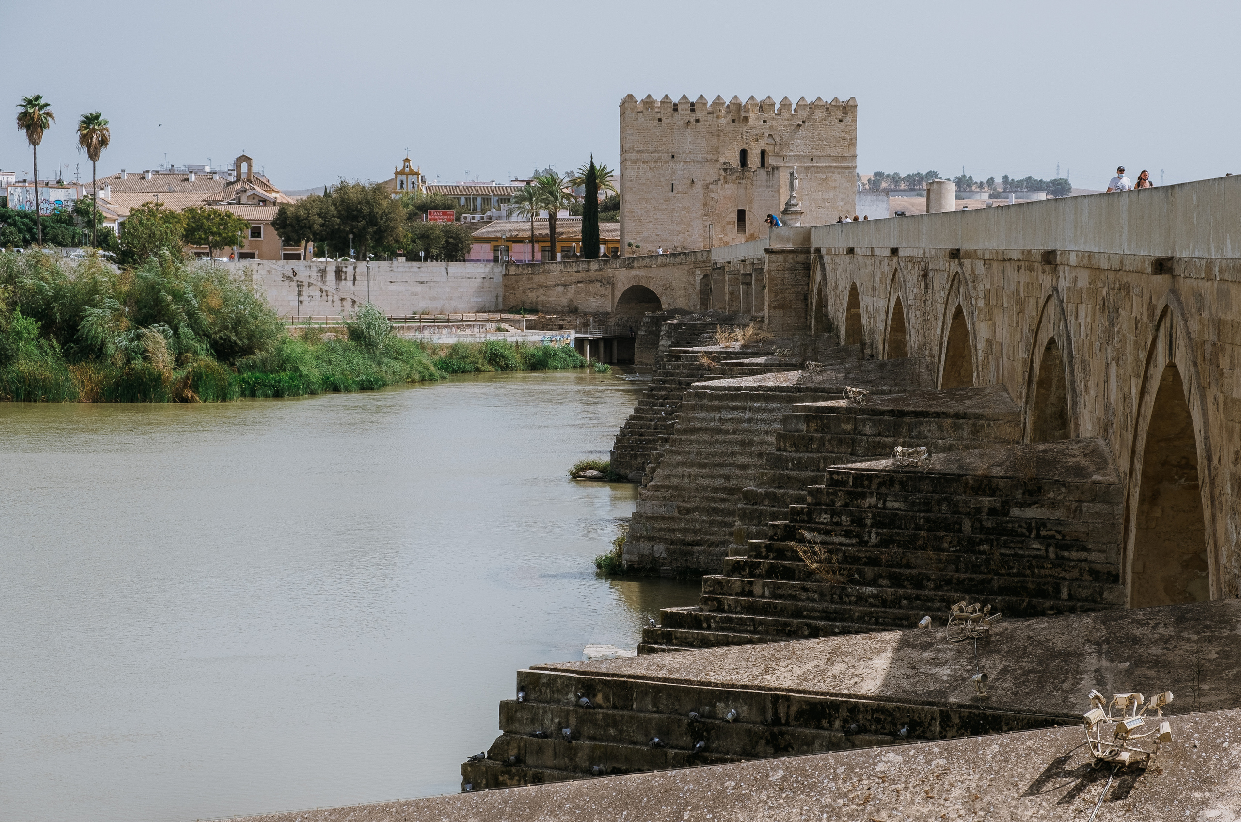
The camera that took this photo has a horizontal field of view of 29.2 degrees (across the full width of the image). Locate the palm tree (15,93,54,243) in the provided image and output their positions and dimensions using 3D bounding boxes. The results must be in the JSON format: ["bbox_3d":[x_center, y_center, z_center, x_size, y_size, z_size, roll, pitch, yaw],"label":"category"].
[{"bbox_3d":[-61.726,-24.426,250.905,4.100,17.760,4.100,0,4,0],"label":"palm tree"}]

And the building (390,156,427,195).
[{"bbox_3d":[-30.134,-29.325,336.773,6.000,13.300,6.000,1,4,9],"label":"building"}]

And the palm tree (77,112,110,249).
[{"bbox_3d":[-55.213,-23.322,248.978,3.700,15.830,3.700,0,4,0],"label":"palm tree"}]

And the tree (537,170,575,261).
[{"bbox_3d":[-6.648,-19.617,245.228,4.300,10.160,4.300,0,4,0],"label":"tree"}]

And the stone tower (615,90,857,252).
[{"bbox_3d":[11.270,-23.564,247.958,23.600,17.450,20.000,0,4,-3],"label":"stone tower"}]

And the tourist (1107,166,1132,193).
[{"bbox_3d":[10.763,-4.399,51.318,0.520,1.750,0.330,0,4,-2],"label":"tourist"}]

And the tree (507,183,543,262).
[{"bbox_3d":[-9.798,-19.023,245.270,4.000,8.970,4.000,0,4,0],"label":"tree"}]

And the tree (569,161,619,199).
[{"bbox_3d":[-2.838,-20.861,253.160,5.200,11.530,5.200,0,4,0],"label":"tree"}]

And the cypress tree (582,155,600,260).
[{"bbox_3d":[-2.999,-20.203,241.177,1.800,11.700,1.800,0,4,0],"label":"cypress tree"}]

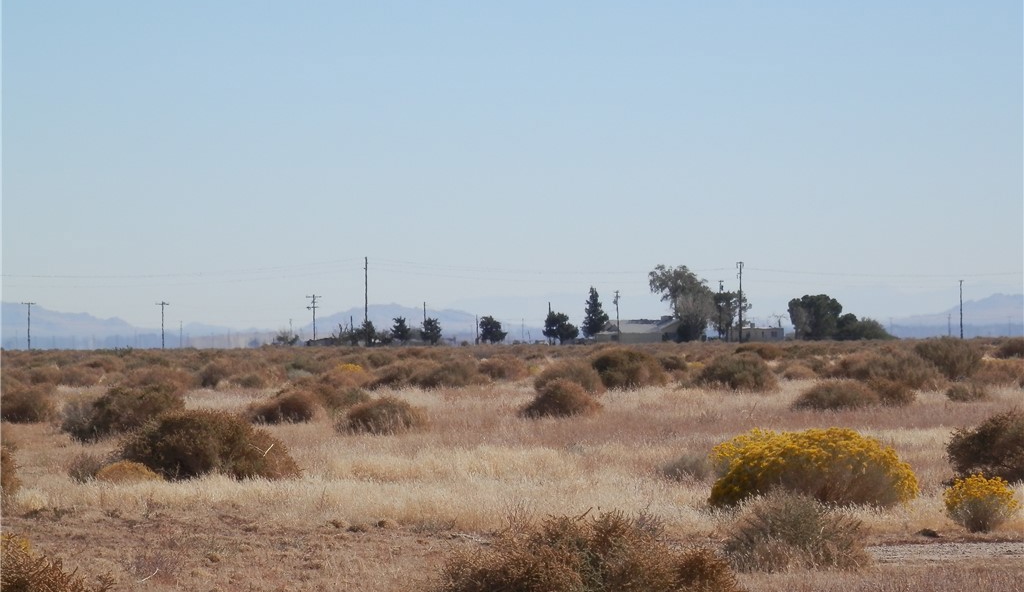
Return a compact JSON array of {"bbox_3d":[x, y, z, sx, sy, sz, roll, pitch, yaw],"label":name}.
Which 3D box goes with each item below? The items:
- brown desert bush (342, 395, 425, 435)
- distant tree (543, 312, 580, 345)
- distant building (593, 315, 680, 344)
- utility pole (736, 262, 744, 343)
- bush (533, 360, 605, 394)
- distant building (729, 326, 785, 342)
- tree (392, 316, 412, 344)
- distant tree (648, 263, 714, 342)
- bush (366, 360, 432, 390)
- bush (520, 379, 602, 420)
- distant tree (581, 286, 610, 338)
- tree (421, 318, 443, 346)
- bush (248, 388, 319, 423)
[{"bbox_3d":[-2.160,2.026,92.000,1.450,0.670,1.350,-1,0,0],"label":"brown desert bush"},{"bbox_3d":[8.166,5.337,902.812,6.249,5.871,5.624,0,0,0],"label":"distant tree"},{"bbox_3d":[19.489,5.384,830.000,11.500,4.550,8.500,-1,0,20],"label":"distant building"},{"bbox_3d":[32.150,1.126,770.000,1.130,11.680,0.450,-1,0,0],"label":"utility pole"},{"bbox_3d":[1.445,2.106,139.961,1.831,0.908,1.647,0,0,0],"label":"bush"},{"bbox_3d":[39.396,6.392,880.000,8.900,2.814,7.000,-1,0,9],"label":"distant building"},{"bbox_3d":[-18.172,5.838,900.000,3.618,4.934,3.437,-1,0,0],"label":"tree"},{"bbox_3d":[29.424,1.389,950.000,11.457,13.714,10.311,-1,0,0],"label":"distant tree"},{"bbox_3d":[-3.227,2.309,157.000,1.890,0.920,1.700,-1,0,0],"label":"bush"},{"bbox_3d":[0.880,1.859,97.295,1.448,0.779,1.303,0,0,0],"label":"bush"},{"bbox_3d":[13.279,2.986,860.000,4.400,8.960,4.200,-1,0,0],"label":"distant tree"},{"bbox_3d":[-11.621,5.269,790.000,3.180,4.620,3.200,-1,0,0],"label":"tree"},{"bbox_3d":[-4.384,2.120,105.000,1.340,0.690,1.300,-1,0,0],"label":"bush"}]

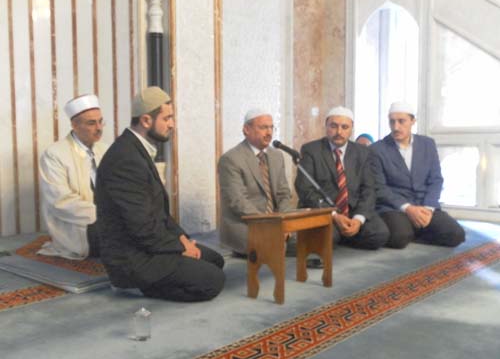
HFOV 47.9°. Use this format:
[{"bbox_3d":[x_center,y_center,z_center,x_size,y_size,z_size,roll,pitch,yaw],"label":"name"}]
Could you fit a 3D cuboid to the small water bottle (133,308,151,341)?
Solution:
[{"bbox_3d":[-0.377,0.496,1.970,0.058,0.118,0.058,0,4,0],"label":"small water bottle"}]

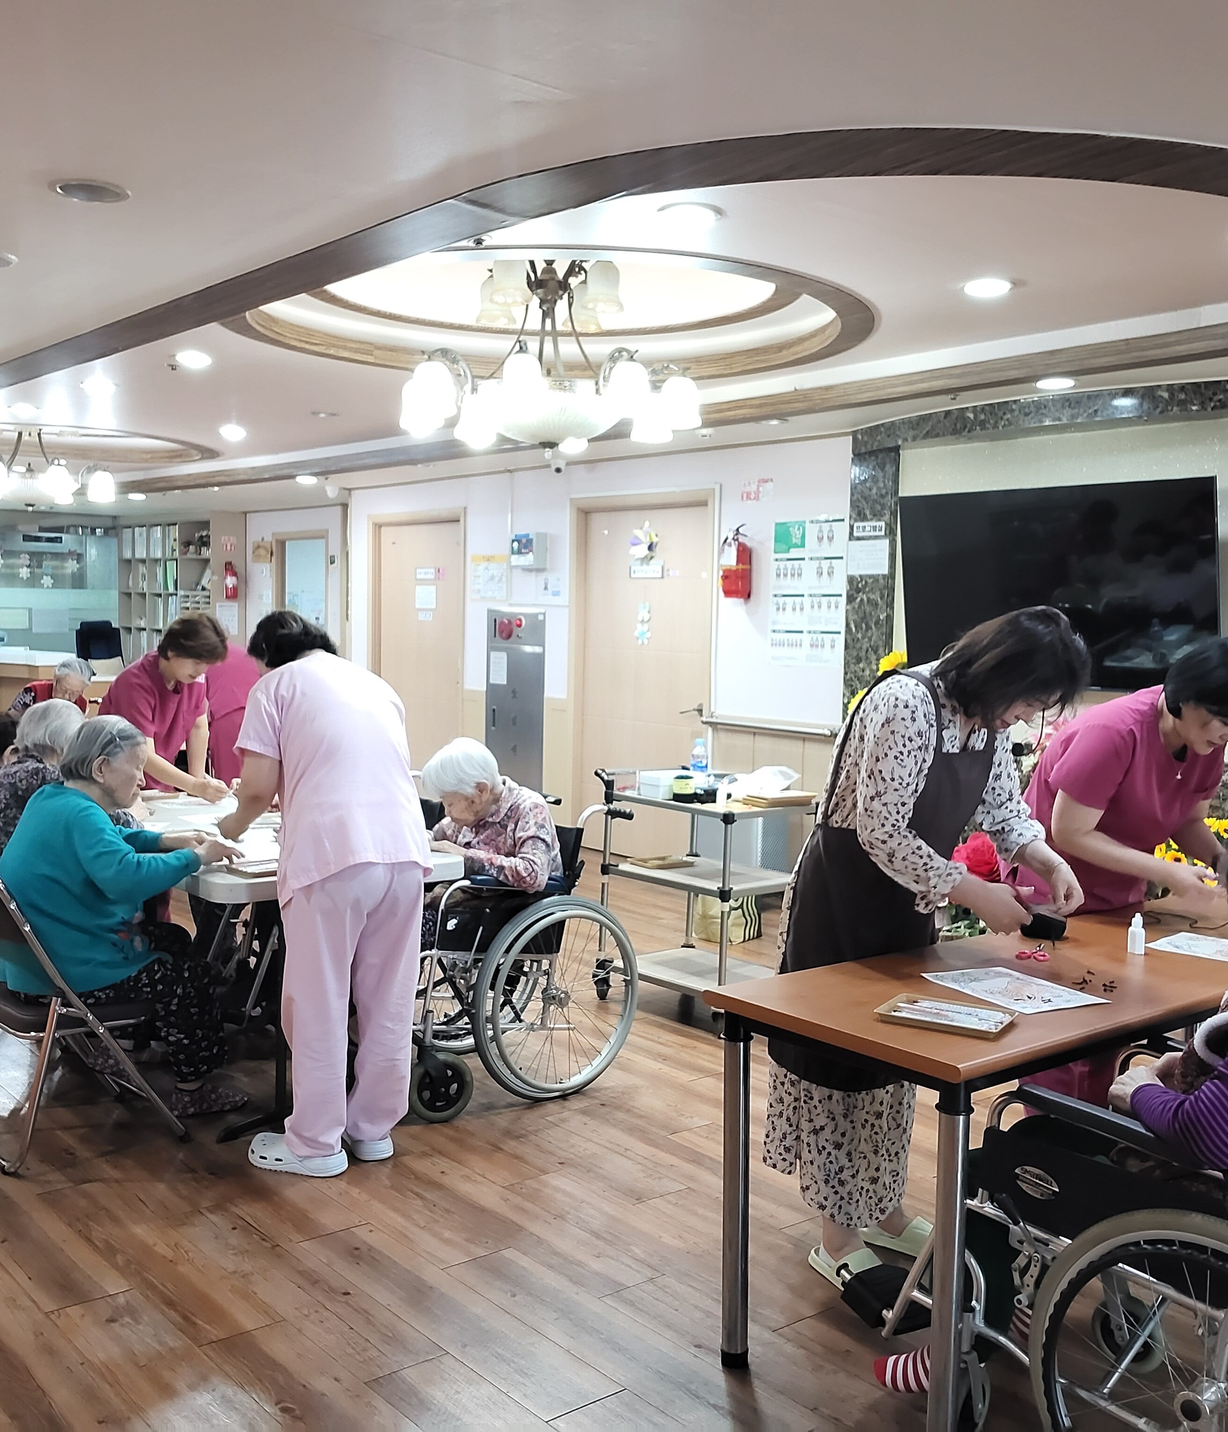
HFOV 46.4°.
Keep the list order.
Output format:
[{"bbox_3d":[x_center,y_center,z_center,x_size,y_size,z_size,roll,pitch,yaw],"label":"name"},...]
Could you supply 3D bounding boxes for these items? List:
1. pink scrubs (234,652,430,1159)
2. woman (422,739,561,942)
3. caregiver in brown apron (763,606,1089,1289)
[{"bbox_3d":[-0.726,0.483,3.810,0.500,1.280,0.500,-2,5,-42],"label":"pink scrubs"},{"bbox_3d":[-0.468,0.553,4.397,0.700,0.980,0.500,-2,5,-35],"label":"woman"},{"bbox_3d":[0.676,0.500,3.151,0.520,1.475,0.730,-3,5,-43],"label":"caregiver in brown apron"}]

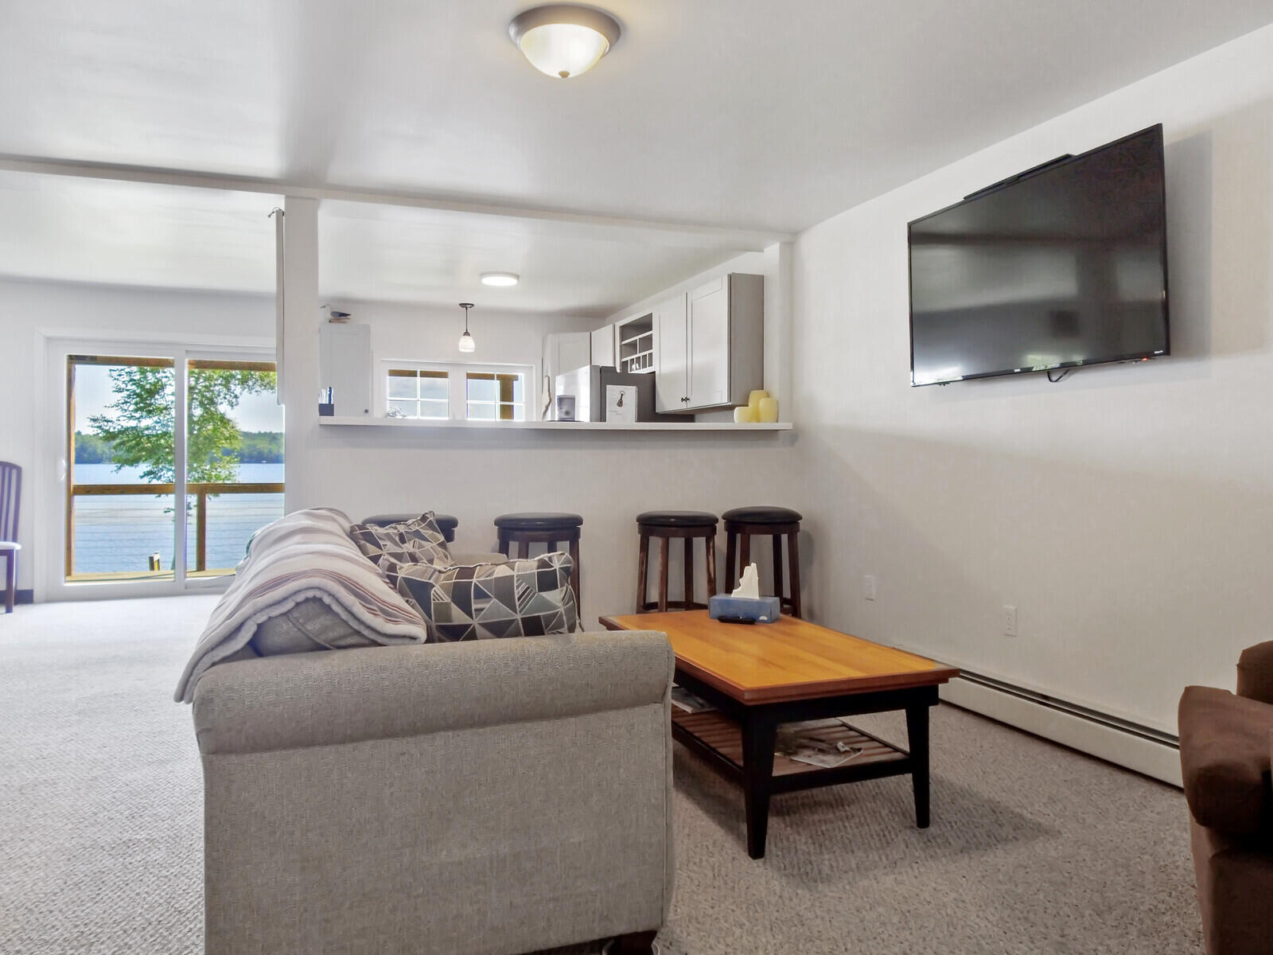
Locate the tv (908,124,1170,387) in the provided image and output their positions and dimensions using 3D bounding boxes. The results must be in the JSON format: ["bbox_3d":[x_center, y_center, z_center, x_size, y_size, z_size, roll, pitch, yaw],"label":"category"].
[{"bbox_3d":[1.442,-0.748,3.042,0.060,0.710,1.140,-4,3,-23],"label":"tv"}]

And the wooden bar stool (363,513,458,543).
[{"bbox_3d":[-0.979,0.574,3.531,0.420,0.790,0.420,-1,2,-23],"label":"wooden bar stool"}]

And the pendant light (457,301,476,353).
[{"bbox_3d":[-1.377,-1.206,6.560,0.128,0.396,0.128,-1,2,-23],"label":"pendant light"}]

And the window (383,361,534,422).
[{"bbox_3d":[-1.612,-0.703,7.409,1.360,0.680,0.120,-1,2,-23],"label":"window"}]

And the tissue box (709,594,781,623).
[{"bbox_3d":[0.394,0.473,2.927,0.227,0.075,0.112,0,2,26],"label":"tissue box"}]

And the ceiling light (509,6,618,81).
[{"bbox_3d":[-0.210,-1.248,2.392,0.330,0.137,0.330,0,1,0],"label":"ceiling light"}]

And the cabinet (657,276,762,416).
[{"bbox_3d":[0.463,-0.872,5.518,0.270,0.800,1.080,-1,2,-23],"label":"cabinet"}]

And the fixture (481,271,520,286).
[{"bbox_3d":[-0.992,-1.442,5.879,0.295,0.045,0.295,0,1,0],"label":"fixture"}]

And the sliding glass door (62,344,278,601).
[{"bbox_3d":[-3.682,-0.054,6.529,1.700,1.960,0.130,-1,2,-23],"label":"sliding glass door"}]

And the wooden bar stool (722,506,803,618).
[{"bbox_3d":[0.683,0.575,4.374,0.440,0.822,0.440,0,1,0],"label":"wooden bar stool"}]

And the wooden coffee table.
[{"bbox_3d":[0.407,0.792,2.791,0.710,0.472,1.110,-1,2,-21],"label":"wooden coffee table"}]

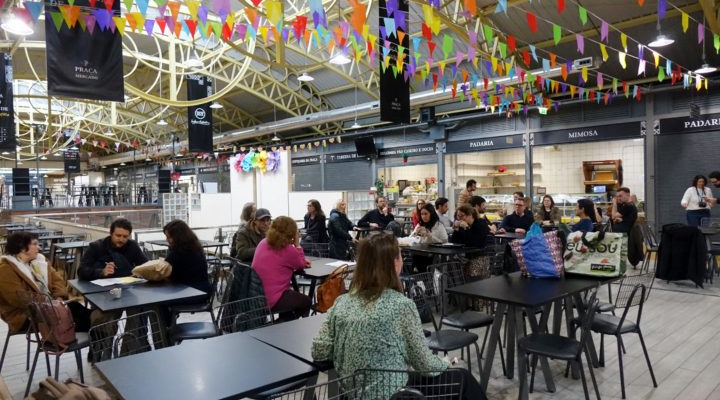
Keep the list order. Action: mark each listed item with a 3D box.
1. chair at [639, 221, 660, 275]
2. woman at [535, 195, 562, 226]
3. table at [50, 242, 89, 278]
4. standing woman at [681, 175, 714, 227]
[{"bbox_3d":[4.953,0.810,7.956,0.430,0.830,0.500,-2,2,-45],"label":"chair"},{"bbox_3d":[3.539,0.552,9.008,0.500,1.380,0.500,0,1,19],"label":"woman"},{"bbox_3d":[-3.981,1.012,7.015,0.700,0.750,0.700,-2,2,-40],"label":"table"},{"bbox_3d":[6.123,0.392,8.709,0.520,1.650,0.360,0,1,20],"label":"standing woman"}]

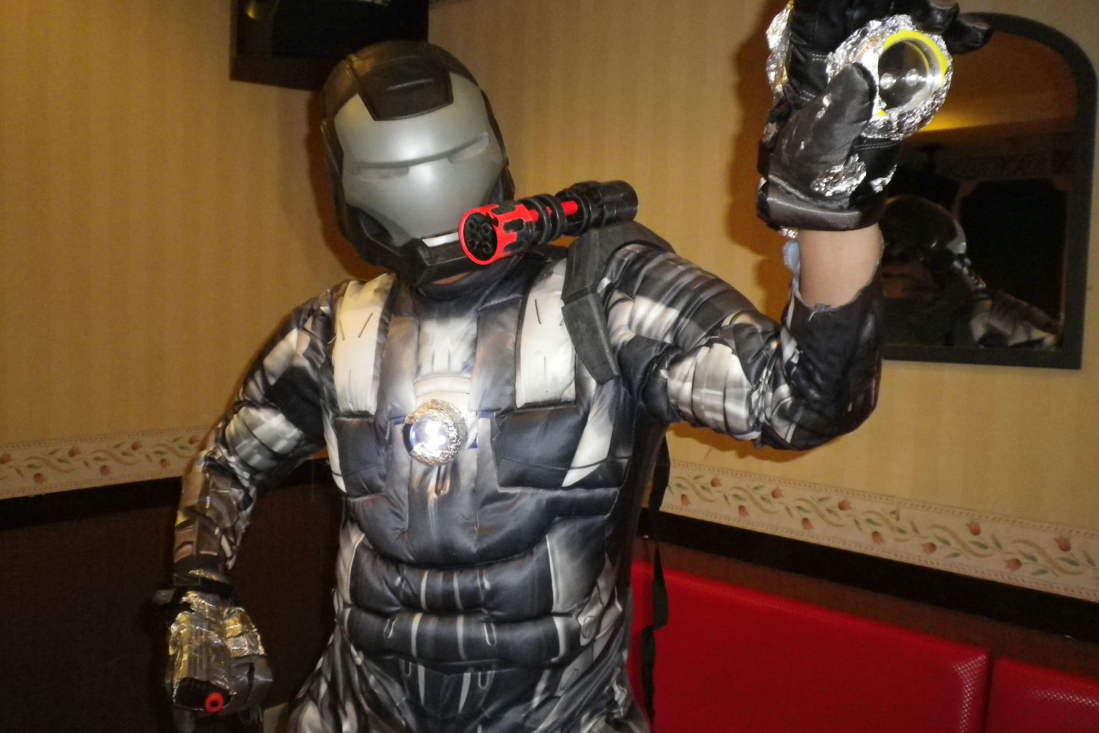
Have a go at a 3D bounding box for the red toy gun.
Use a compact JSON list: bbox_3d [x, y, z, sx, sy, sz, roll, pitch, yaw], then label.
[{"bbox_3d":[0.008,-0.184,1.109,0.068,0.069,0.268,6,19,41],"label":"red toy gun"}]

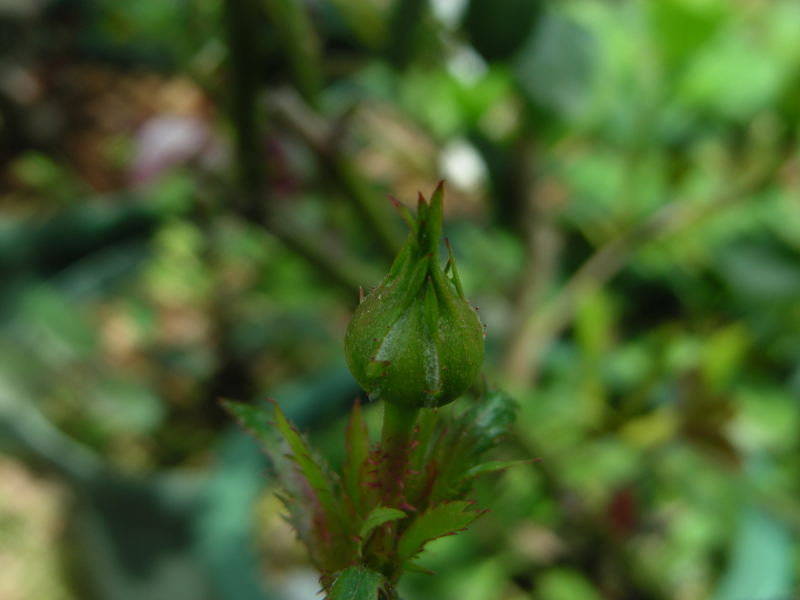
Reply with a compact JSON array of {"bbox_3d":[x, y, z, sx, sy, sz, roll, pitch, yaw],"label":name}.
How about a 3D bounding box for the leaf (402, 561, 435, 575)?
[{"bbox_3d":[0.002,0.034,0.154,0.004,0.002,0.002,0,19,1],"label":"leaf"}]

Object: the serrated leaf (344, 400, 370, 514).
[{"bbox_3d":[-0.005,0.020,0.154,0.004,0.015,0.002,-1,17,-2],"label":"serrated leaf"}]

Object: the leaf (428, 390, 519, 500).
[{"bbox_3d":[0.009,0.019,0.158,0.009,0.016,0.005,33,9,7],"label":"leaf"}]

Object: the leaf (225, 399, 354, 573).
[{"bbox_3d":[-0.014,0.024,0.155,0.009,0.025,0.005,-32,11,-9],"label":"leaf"}]

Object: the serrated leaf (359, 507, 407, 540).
[{"bbox_3d":[-0.002,0.027,0.150,0.006,0.004,0.003,0,19,-1],"label":"serrated leaf"}]

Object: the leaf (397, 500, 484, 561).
[{"bbox_3d":[0.005,0.029,0.151,0.013,0.006,0.003,-27,-11,11],"label":"leaf"}]

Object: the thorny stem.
[{"bbox_3d":[0.000,0.020,0.154,0.005,0.014,0.005,0,17,0],"label":"thorny stem"}]

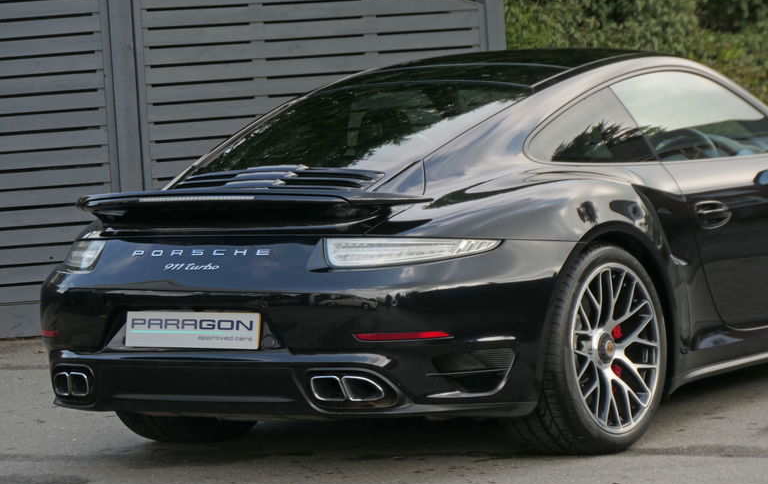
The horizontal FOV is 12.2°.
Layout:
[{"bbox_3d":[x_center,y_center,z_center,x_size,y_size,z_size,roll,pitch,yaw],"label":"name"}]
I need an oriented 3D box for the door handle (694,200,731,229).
[{"bbox_3d":[1.116,-0.094,12.138,0.060,0.090,0.230,0,4,35],"label":"door handle"}]

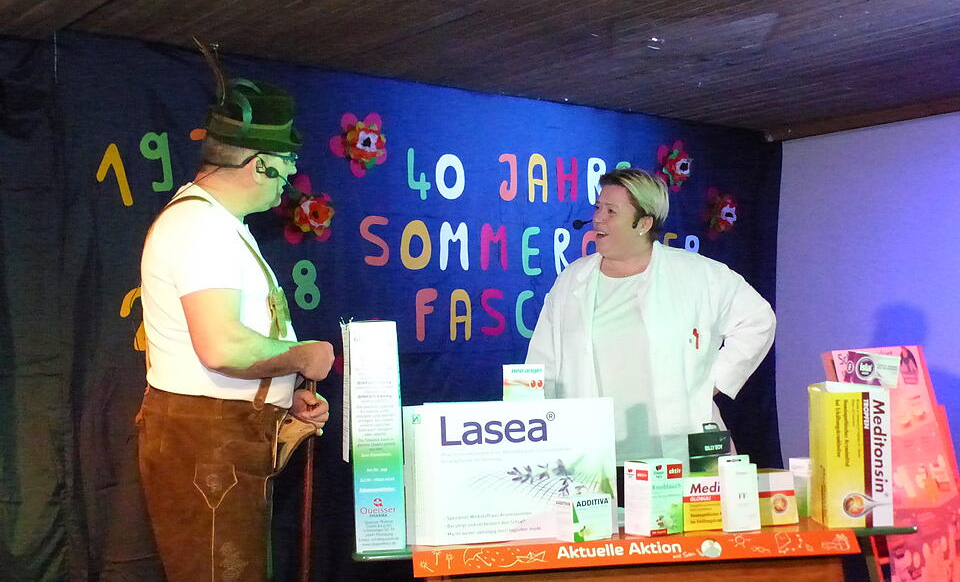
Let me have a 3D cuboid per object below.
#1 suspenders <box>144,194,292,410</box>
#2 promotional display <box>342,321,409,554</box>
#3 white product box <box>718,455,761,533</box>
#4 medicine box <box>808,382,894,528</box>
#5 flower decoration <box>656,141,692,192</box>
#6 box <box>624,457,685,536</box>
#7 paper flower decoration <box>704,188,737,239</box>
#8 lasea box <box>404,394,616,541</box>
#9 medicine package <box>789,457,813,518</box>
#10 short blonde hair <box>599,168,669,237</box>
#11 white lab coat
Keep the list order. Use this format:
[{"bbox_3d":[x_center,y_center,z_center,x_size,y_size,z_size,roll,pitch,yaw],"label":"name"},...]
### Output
[{"bbox_3d":[-0.647,0.026,3.020,0.360,0.530,0.350,-2,-3,0],"label":"suspenders"},{"bbox_3d":[-0.238,0.322,2.788,0.110,0.515,0.150,-1,-3,-9],"label":"promotional display"},{"bbox_3d":[0.598,0.466,2.817,0.082,0.168,0.046,-1,-3,-12],"label":"white product box"},{"bbox_3d":[0.875,0.389,2.893,0.148,0.318,0.165,-2,-3,3],"label":"medicine box"},{"bbox_3d":[0.987,-0.637,6.192,0.265,0.265,0.080,1,-4,-43],"label":"flower decoration"},{"bbox_3d":[0.402,0.476,2.838,0.105,0.170,0.082,0,-4,-37],"label":"box"},{"bbox_3d":[1.356,-0.441,6.851,0.260,0.280,0.080,1,-3,-39],"label":"paper flower decoration"},{"bbox_3d":[0.064,0.407,2.805,0.485,0.315,0.100,-1,-3,-9],"label":"lasea box"},{"bbox_3d":[0.775,0.468,2.924,0.060,0.142,0.045,-2,-2,5],"label":"medicine package"},{"bbox_3d":[0.428,-0.247,3.400,0.200,0.195,0.168,0,-3,-24],"label":"short blonde hair"},{"bbox_3d":[0.474,0.253,3.343,0.610,0.800,0.370,-3,-3,28],"label":"white lab coat"}]

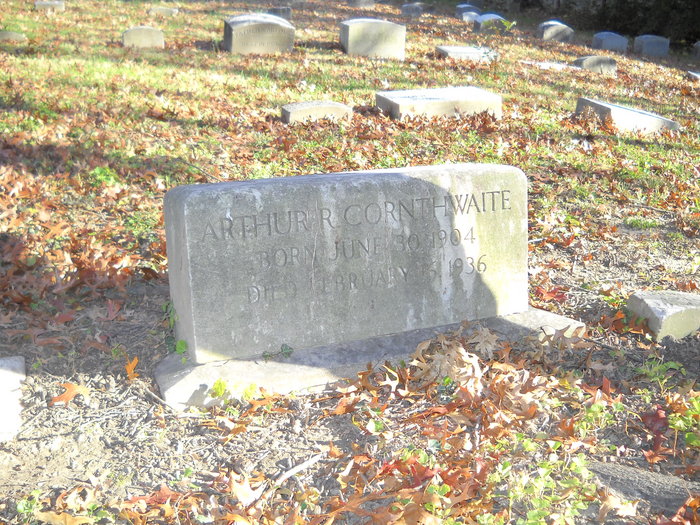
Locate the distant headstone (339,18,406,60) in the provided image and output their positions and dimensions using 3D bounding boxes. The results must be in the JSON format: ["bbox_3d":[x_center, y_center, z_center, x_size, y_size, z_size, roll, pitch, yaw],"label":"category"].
[{"bbox_3d":[0.257,-2.385,8.277,0.669,0.387,0.196,-1,11,-24],"label":"distant headstone"}]

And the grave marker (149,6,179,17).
[{"bbox_3d":[-3.737,-5.039,15.427,0.560,0.182,0.200,-7,20,-21],"label":"grave marker"}]

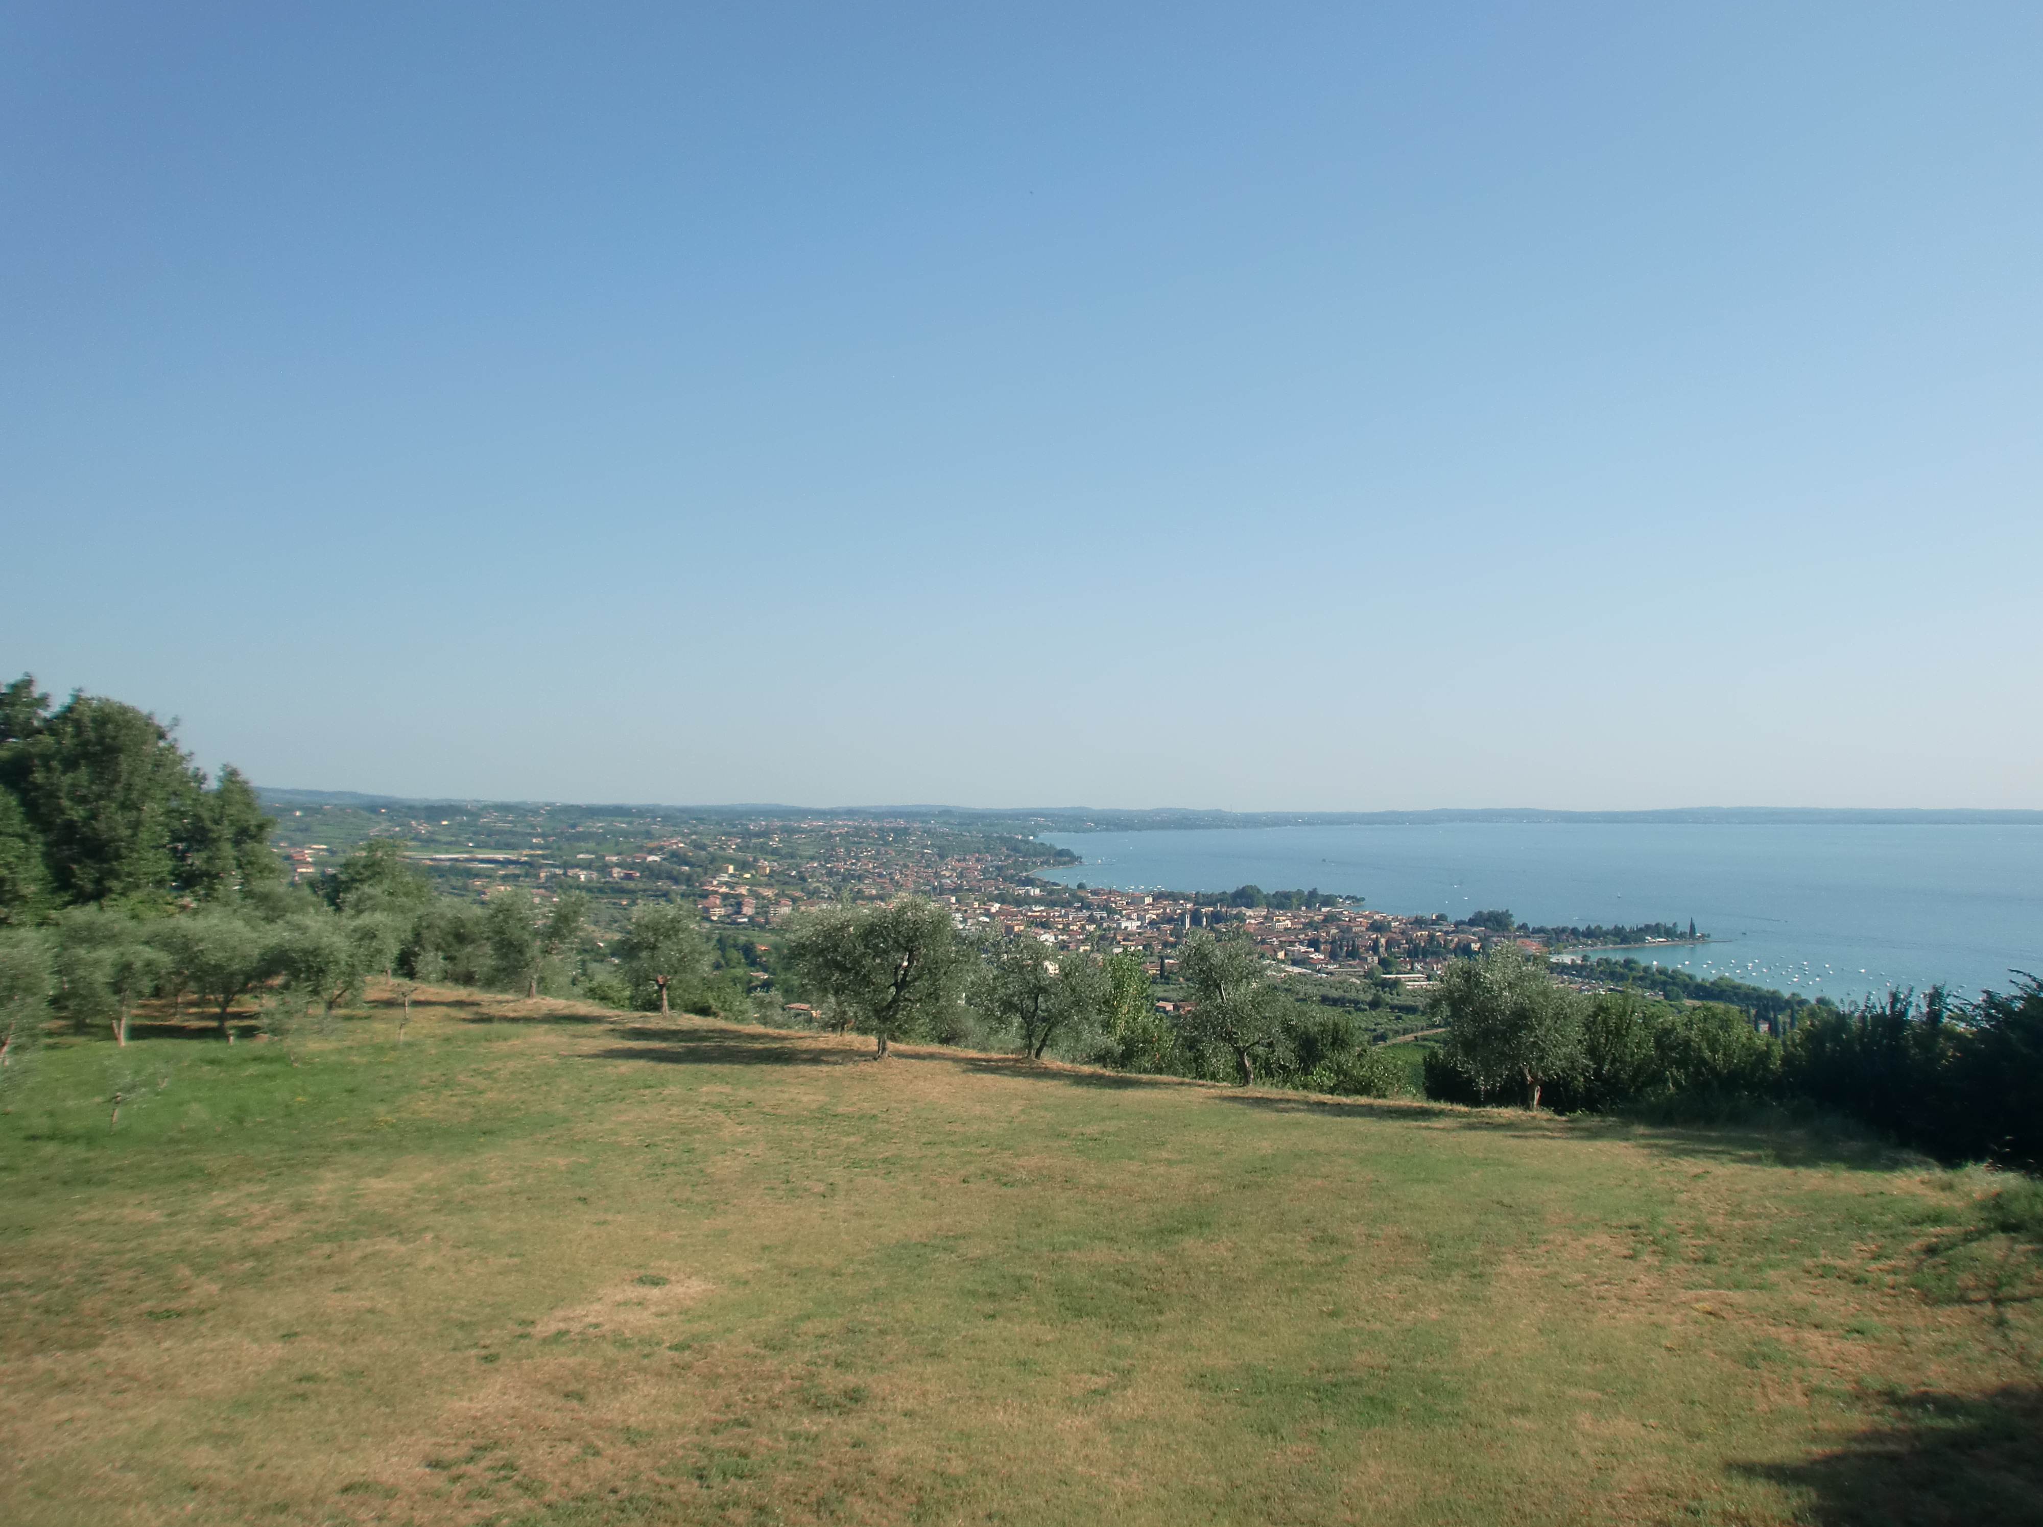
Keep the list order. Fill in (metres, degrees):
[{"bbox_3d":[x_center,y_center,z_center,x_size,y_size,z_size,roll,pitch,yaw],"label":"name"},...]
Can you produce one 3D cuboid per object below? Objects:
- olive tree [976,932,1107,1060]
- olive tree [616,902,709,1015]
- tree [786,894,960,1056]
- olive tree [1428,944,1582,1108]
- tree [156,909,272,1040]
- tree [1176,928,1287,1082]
[{"bbox_3d":[0.520,6.054,40.000,3.410,3.330,3.340,0,-2,0],"label":"olive tree"},{"bbox_3d":[-11.209,6.091,48.000,2.900,3.540,3.040,0,-2,0],"label":"olive tree"},{"bbox_3d":[-3.807,5.575,40.000,4.660,4.200,4.660,0,-2,0],"label":"tree"},{"bbox_3d":[11.188,6.074,35.500,3.580,3.840,3.510,0,-2,0],"label":"olive tree"},{"bbox_3d":[-22.632,5.926,43.000,3.270,3.670,3.430,0,-2,0],"label":"tree"},{"bbox_3d":[5.080,5.869,37.000,2.730,3.770,3.010,0,-2,0],"label":"tree"}]

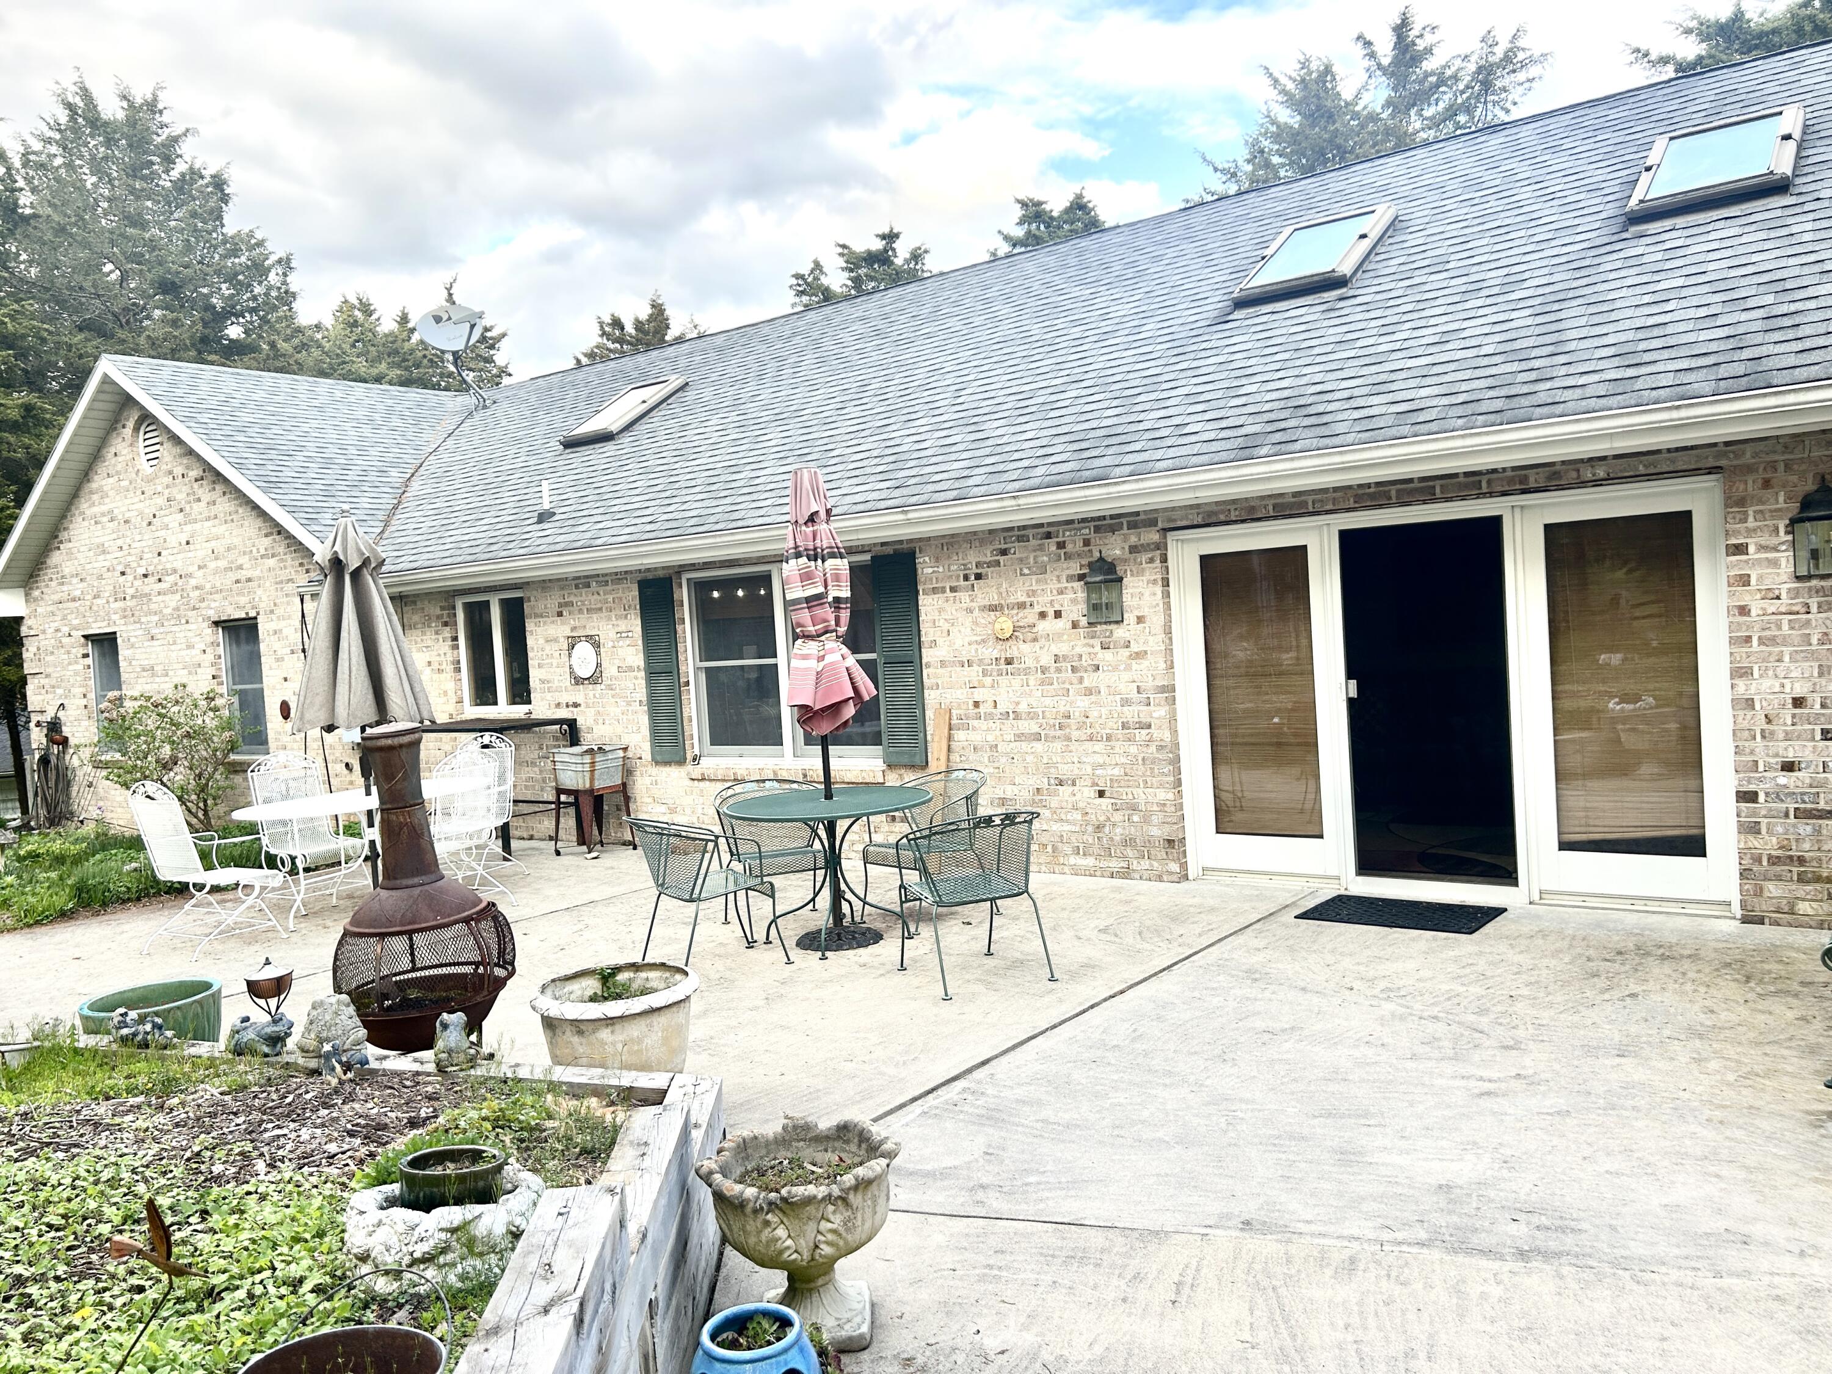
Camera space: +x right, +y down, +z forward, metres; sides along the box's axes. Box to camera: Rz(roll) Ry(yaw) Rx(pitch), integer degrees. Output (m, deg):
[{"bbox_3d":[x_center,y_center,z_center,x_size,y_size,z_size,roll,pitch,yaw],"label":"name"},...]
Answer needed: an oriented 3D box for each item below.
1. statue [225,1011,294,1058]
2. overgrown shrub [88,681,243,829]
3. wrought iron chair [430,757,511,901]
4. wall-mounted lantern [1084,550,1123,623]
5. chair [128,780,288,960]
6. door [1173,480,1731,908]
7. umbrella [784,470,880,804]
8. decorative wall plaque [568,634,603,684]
[{"bbox_3d":[-2.417,1.264,5.056,0.210,0.155,0.140,-3,3,24],"label":"statue"},{"bbox_3d":[-7.430,0.674,13.645,1.400,1.450,1.250,-1,4,38],"label":"overgrown shrub"},{"bbox_3d":[-3.016,0.932,8.629,0.700,1.000,0.630,-3,3,26],"label":"wrought iron chair"},{"bbox_3d":[1.048,-0.569,7.896,0.250,0.420,0.170,-1,4,38],"label":"wall-mounted lantern"},{"bbox_3d":[-4.232,1.048,8.203,0.630,1.000,0.690,-2,3,34],"label":"chair"},{"bbox_3d":[2.609,0.083,7.058,2.755,1.995,0.130,-2,3,39],"label":"door"},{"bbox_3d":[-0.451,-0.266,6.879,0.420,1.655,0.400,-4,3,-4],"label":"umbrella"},{"bbox_3d":[-2.612,-0.208,10.879,0.385,0.383,0.030,-2,3,37],"label":"decorative wall plaque"}]

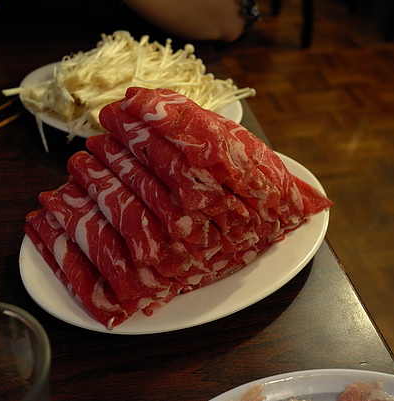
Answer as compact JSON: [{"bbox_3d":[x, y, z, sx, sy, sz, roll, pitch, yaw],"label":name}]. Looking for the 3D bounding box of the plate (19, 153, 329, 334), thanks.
[{"bbox_3d":[-0.010,0.026,0.492,0.278,0.027,0.200,-25,50,-30],"label":"plate"}]

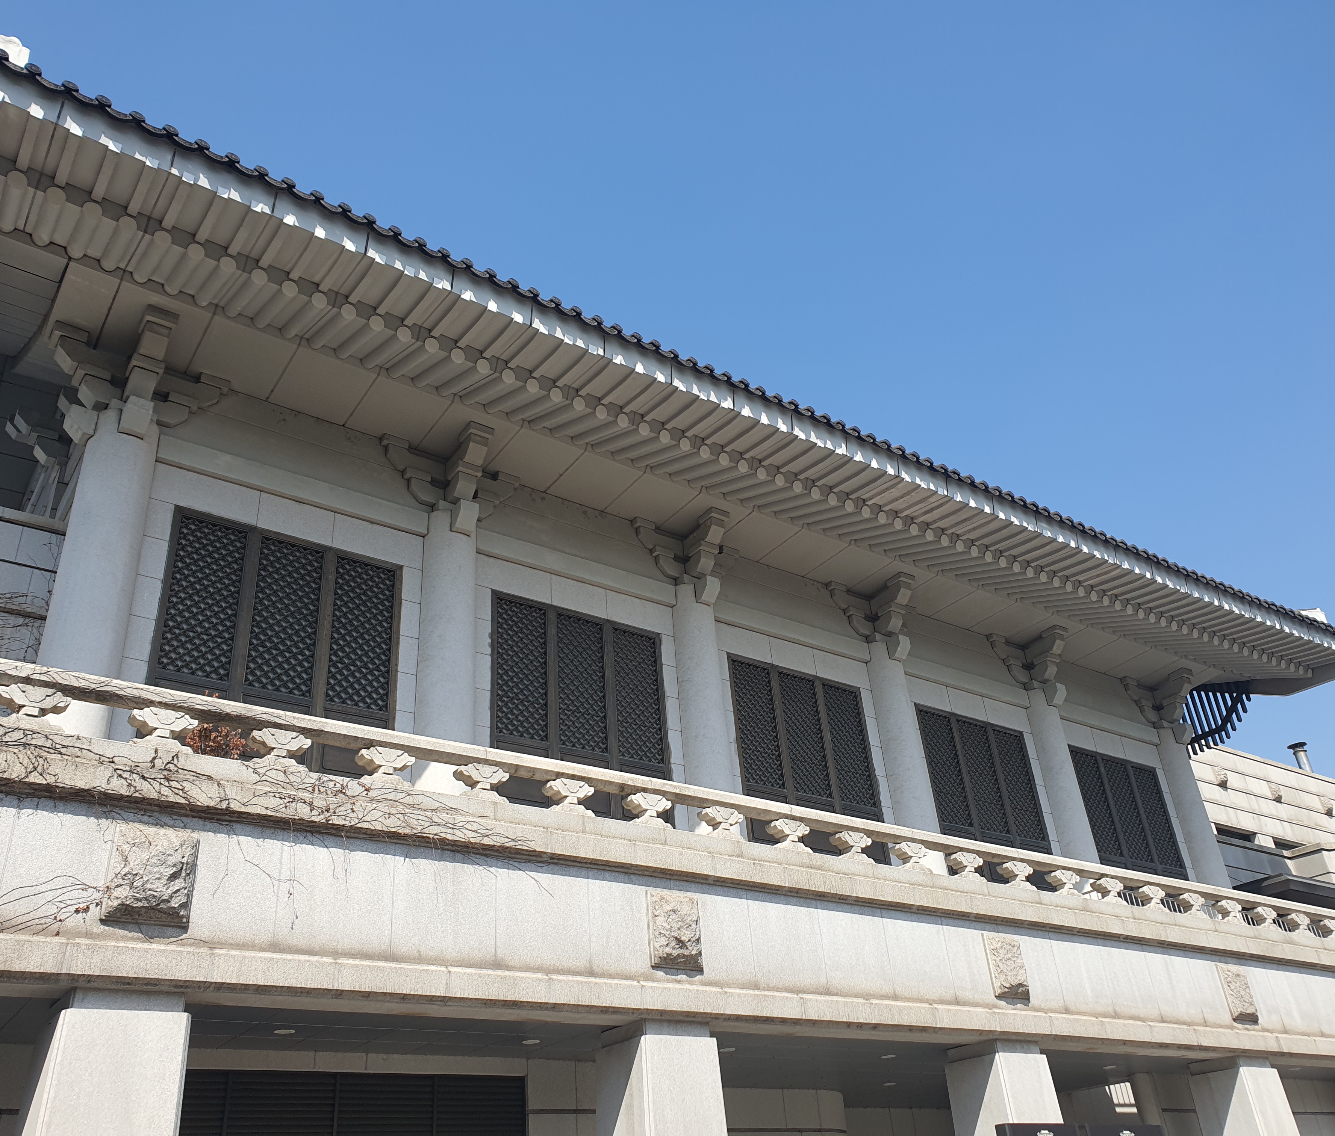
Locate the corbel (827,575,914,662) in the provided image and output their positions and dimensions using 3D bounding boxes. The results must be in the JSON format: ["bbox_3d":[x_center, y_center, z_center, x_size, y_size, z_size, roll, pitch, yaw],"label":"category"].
[{"bbox_3d":[4.614,1.034,22.955,2.439,1.748,1.156,17,-38,-31],"label":"corbel"}]

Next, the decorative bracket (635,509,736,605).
[{"bbox_3d":[0.715,-0.151,19.150,2.332,1.520,1.074,17,-37,-31],"label":"decorative bracket"}]

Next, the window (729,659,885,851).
[{"bbox_3d":[2.365,3.291,19.174,3.059,3.393,0.157,17,-37,-31],"label":"window"}]

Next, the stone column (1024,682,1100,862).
[{"bbox_3d":[8.573,4.763,24.379,0.860,4.441,0.860,17,-38,-31],"label":"stone column"}]

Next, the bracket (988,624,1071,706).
[{"bbox_3d":[8.550,2.240,25.418,2.439,1.748,1.156,17,-38,-31],"label":"bracket"}]

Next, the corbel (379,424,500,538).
[{"bbox_3d":[-3.256,-1.378,18.029,2.439,1.748,1.156,17,-38,-31],"label":"corbel"}]

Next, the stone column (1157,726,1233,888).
[{"bbox_3d":[12.508,5.969,26.842,0.860,4.441,0.860,17,-38,-31],"label":"stone column"}]

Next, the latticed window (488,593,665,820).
[{"bbox_3d":[-1.263,2.180,16.859,3.065,3.380,0.157,17,-37,-31],"label":"latticed window"}]

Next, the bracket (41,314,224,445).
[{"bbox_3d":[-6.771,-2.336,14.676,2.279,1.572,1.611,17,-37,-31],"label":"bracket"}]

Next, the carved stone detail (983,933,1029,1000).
[{"bbox_3d":[3.789,4.395,12.603,0.582,0.658,0.118,17,-37,-31],"label":"carved stone detail"}]

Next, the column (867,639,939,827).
[{"bbox_3d":[4.301,3.460,20.389,0.773,4.493,0.773,17,-37,-31],"label":"column"}]

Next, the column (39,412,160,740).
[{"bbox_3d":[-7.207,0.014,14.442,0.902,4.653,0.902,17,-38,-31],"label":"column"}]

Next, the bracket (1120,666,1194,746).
[{"bbox_3d":[12.485,3.446,27.881,2.439,1.748,1.156,17,-38,-31],"label":"bracket"}]

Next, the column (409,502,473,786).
[{"bbox_3d":[-2.997,1.214,15.739,0.773,4.493,0.773,-3,-31,-2],"label":"column"}]

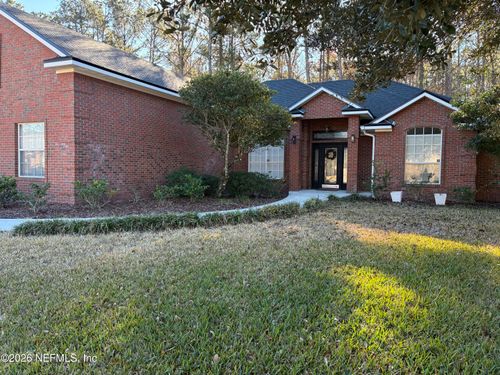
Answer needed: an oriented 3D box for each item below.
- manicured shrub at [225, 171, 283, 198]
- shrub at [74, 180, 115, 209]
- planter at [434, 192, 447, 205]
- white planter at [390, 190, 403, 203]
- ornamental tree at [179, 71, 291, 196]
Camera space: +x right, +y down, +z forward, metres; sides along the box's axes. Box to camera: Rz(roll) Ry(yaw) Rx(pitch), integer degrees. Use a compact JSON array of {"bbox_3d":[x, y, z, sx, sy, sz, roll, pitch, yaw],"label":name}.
[{"bbox_3d":[0.135,-0.116,14.500,2.000,1.000,1.500,2,3,24],"label":"manicured shrub"},{"bbox_3d":[-3.847,0.149,9.350,1.000,0.750,0.850,1,3,0],"label":"shrub"},{"bbox_3d":[5.867,0.358,11.550,0.380,0.340,0.380,2,3,24],"label":"planter"},{"bbox_3d":[4.721,0.303,12.100,0.380,0.340,0.380,2,3,24],"label":"white planter"},{"bbox_3d":[-0.545,-1.889,13.200,3.900,4.400,3.500,1,3,0],"label":"ornamental tree"}]

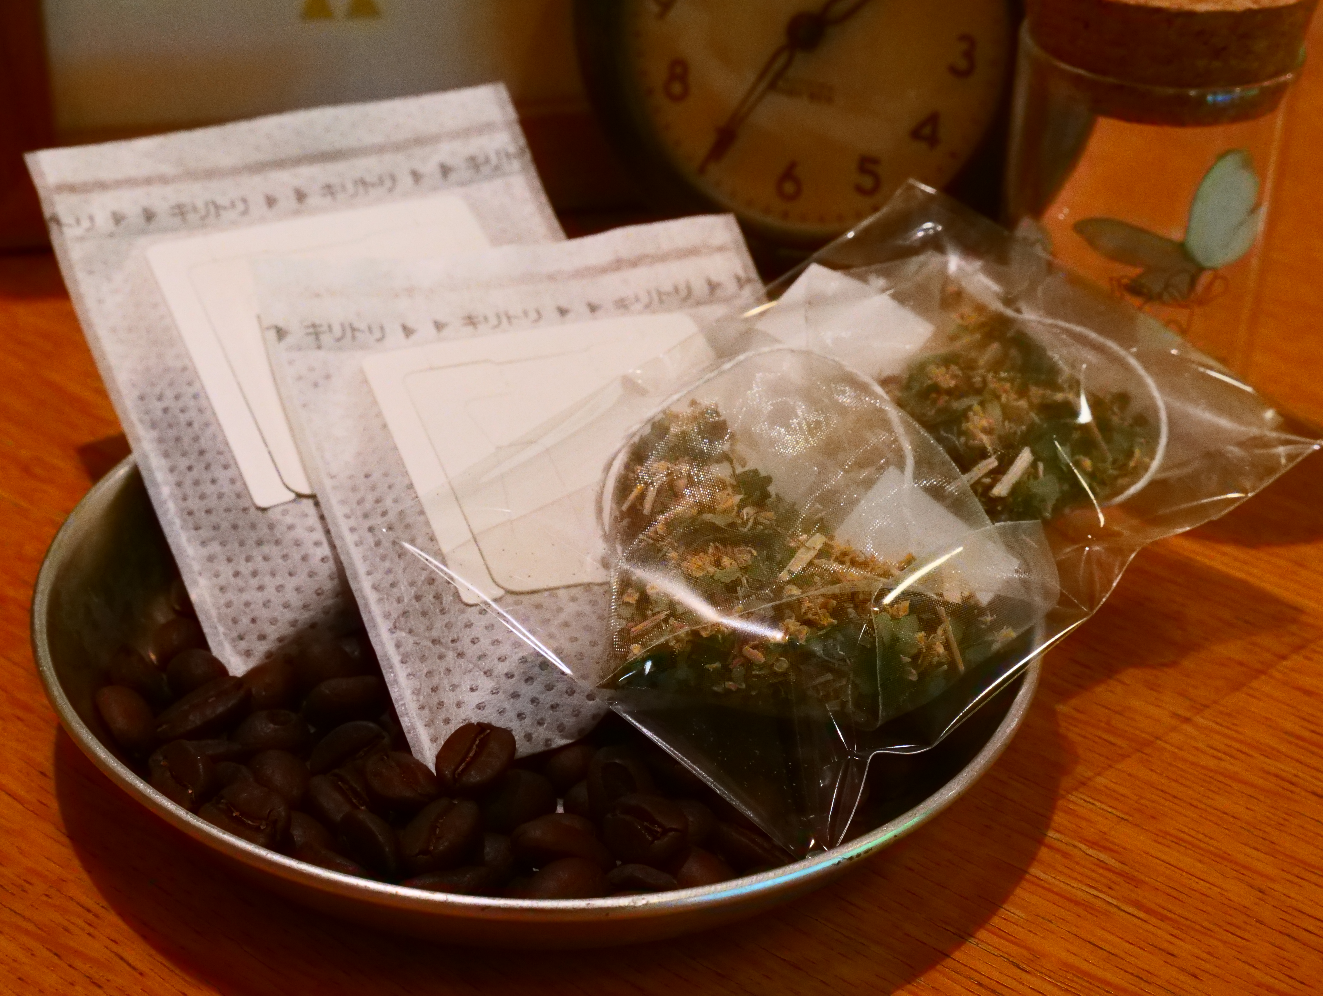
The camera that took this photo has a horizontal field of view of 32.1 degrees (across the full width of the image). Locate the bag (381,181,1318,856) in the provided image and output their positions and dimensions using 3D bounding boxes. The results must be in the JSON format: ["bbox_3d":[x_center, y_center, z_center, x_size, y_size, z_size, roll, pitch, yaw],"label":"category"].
[{"bbox_3d":[0.026,-0.004,0.290,0.095,0.024,0.070,-35,58,-29],"label":"bag"}]

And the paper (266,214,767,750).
[{"bbox_3d":[-0.008,-0.003,0.311,0.074,0.011,0.090,-8,54,-23],"label":"paper"}]

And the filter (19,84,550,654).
[{"bbox_3d":[-0.040,-0.019,0.323,0.074,0.011,0.090,-14,64,-27],"label":"filter"}]

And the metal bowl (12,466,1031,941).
[{"bbox_3d":[-0.015,0.021,0.301,0.127,0.026,0.127,3,32,0],"label":"metal bowl"}]

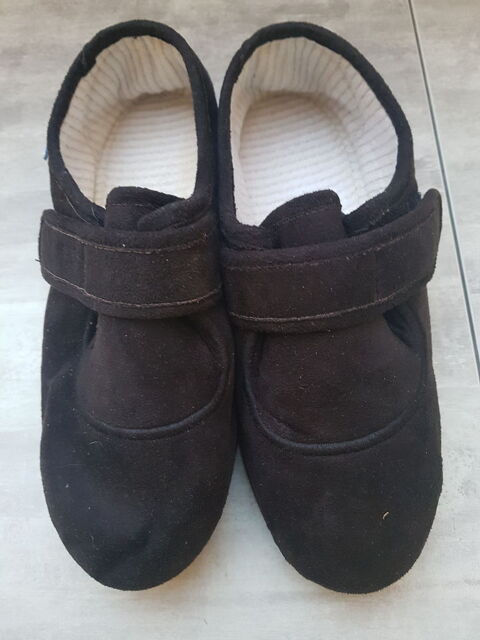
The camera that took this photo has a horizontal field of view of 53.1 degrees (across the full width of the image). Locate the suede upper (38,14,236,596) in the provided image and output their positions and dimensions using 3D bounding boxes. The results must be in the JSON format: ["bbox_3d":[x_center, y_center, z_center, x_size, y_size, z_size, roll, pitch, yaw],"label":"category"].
[{"bbox_3d":[-0.052,-0.016,0.230,0.099,0.075,0.270,-1,74,1],"label":"suede upper"}]

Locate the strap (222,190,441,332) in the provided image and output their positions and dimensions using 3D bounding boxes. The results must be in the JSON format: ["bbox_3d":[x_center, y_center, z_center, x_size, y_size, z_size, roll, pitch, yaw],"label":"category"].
[{"bbox_3d":[0.042,-0.030,0.219,0.104,0.039,0.054,-8,74,-1],"label":"strap"}]

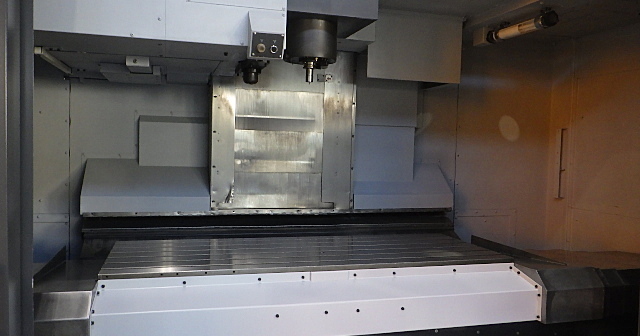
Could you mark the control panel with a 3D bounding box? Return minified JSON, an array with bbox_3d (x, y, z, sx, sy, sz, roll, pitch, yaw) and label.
[{"bbox_3d":[-0.204,-0.465,1.965,0.129,0.105,0.060,1,16,-16],"label":"control panel"}]

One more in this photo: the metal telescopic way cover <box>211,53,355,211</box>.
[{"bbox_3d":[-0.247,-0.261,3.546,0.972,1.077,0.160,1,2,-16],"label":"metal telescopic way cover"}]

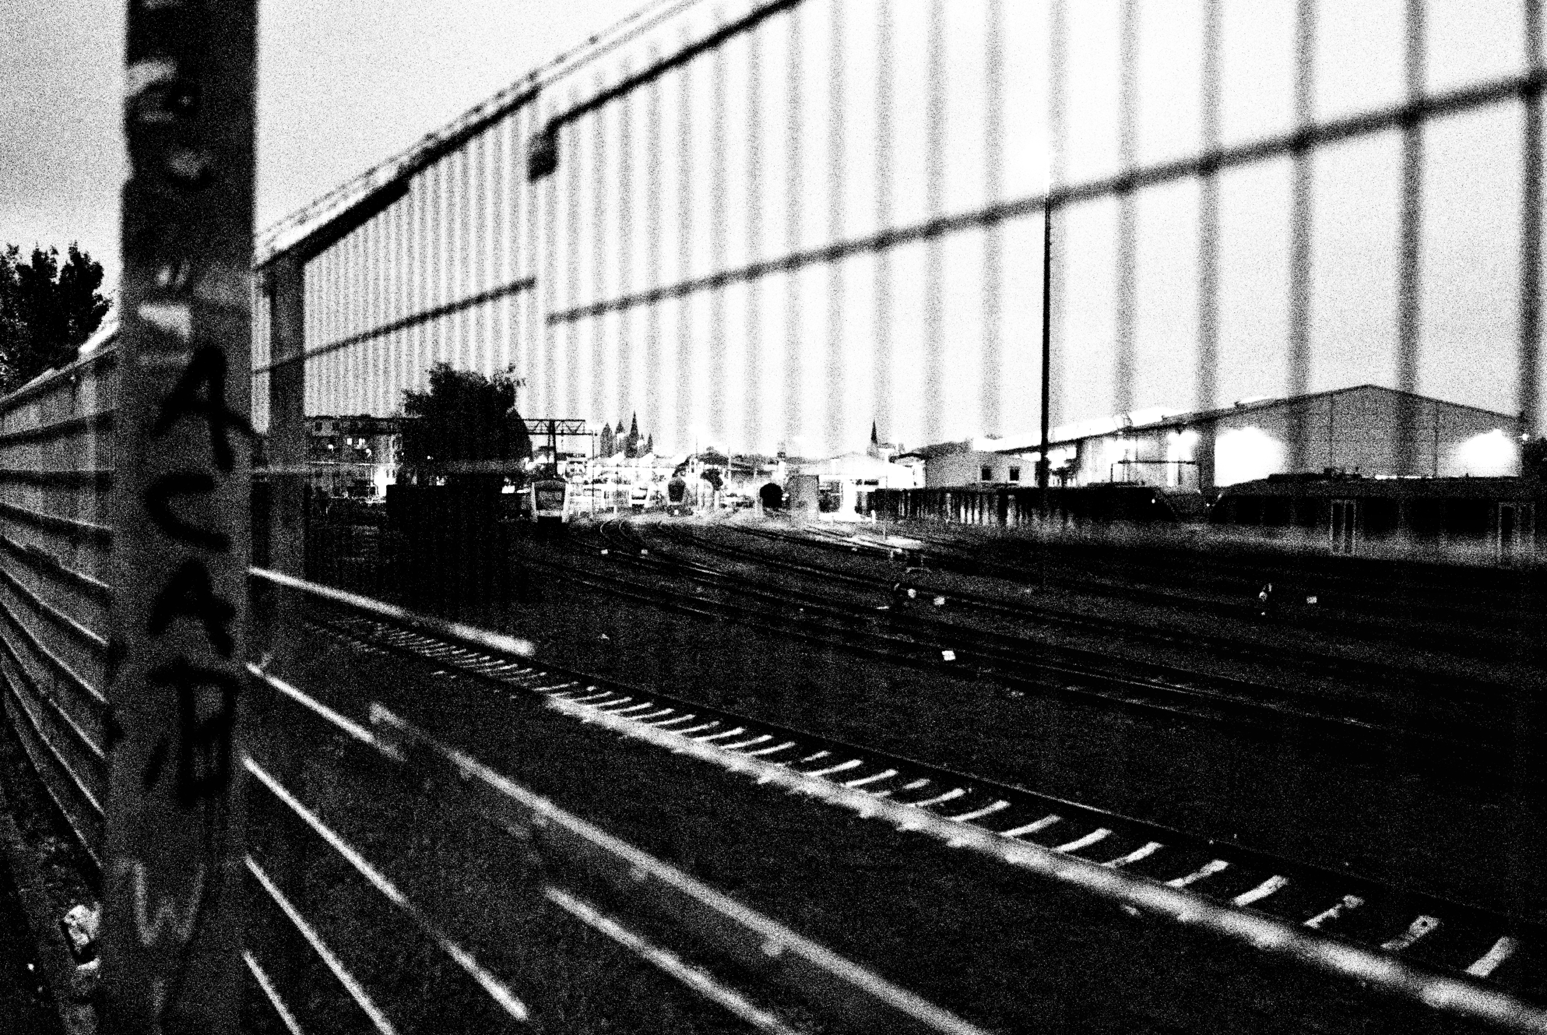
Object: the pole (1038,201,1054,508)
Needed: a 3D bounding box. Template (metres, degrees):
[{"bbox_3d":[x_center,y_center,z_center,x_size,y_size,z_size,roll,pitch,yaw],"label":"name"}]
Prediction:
[{"bbox_3d":[9.203,-4.160,40.289,0.360,13.400,0.360,1,1,0],"label":"pole"}]

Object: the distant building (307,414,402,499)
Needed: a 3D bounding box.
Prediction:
[{"bbox_3d":[-74.888,-10.580,214.834,19.000,16.500,14.000,0,1,-14],"label":"distant building"}]

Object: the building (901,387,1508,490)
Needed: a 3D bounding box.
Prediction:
[{"bbox_3d":[41.550,-4.290,114.922,23.000,11.000,70.000,1,1,3],"label":"building"}]

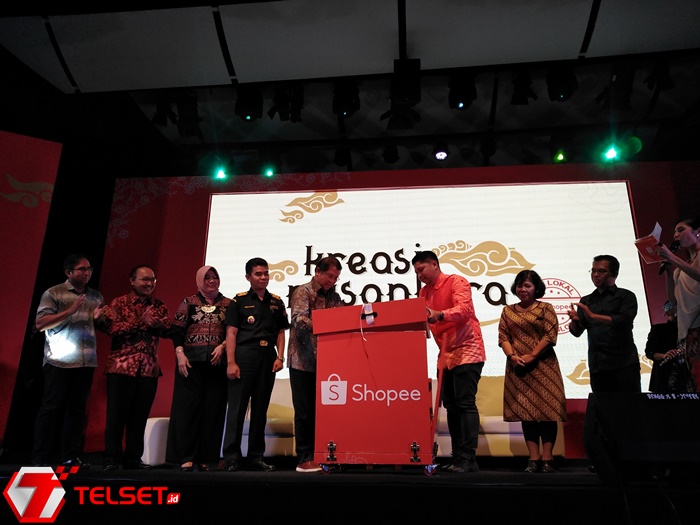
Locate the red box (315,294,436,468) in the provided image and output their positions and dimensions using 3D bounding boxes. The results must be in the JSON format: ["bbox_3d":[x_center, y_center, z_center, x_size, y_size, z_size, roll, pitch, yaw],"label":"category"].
[{"bbox_3d":[0.214,1.013,4.171,0.850,1.200,0.720,-2,-19,7],"label":"red box"}]

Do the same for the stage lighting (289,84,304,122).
[{"bbox_3d":[-0.634,-1.883,6.228,0.180,0.380,0.200,-1,-19,5],"label":"stage lighting"}]

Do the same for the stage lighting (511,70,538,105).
[{"bbox_3d":[2.155,-2.175,6.542,0.266,0.329,0.251,-1,-18,5],"label":"stage lighting"}]

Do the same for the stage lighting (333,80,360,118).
[{"bbox_3d":[-0.041,-1.916,6.180,0.310,0.380,0.250,-1,-19,5],"label":"stage lighting"}]

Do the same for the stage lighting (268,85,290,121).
[{"bbox_3d":[-0.850,-1.890,6.251,0.260,0.340,0.220,-1,-19,5],"label":"stage lighting"}]

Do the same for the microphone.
[{"bbox_3d":[2.164,-0.029,3.550,0.052,0.265,0.052,31,0,0],"label":"microphone"}]

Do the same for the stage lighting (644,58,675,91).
[{"bbox_3d":[3.760,-2.285,6.395,0.258,0.304,0.244,-1,-18,5],"label":"stage lighting"}]

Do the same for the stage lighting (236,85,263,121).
[{"bbox_3d":[-1.330,-2.102,6.914,0.319,0.369,0.285,-1,-18,5],"label":"stage lighting"}]

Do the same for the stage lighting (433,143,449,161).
[{"bbox_3d":[1.277,-1.566,7.417,0.220,0.220,0.180,-1,-19,5],"label":"stage lighting"}]

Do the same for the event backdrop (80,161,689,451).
[{"bbox_3d":[0.769,0.545,7.252,8.827,3.988,0.300,-1,-18,5],"label":"event backdrop"}]

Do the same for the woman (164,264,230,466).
[{"bbox_3d":[-1.181,0.841,4.270,0.470,1.554,0.340,6,-19,-17],"label":"woman"}]

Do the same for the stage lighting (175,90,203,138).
[{"bbox_3d":[-2.133,-1.958,6.959,0.281,0.550,0.236,-1,-18,5],"label":"stage lighting"}]

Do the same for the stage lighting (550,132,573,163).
[{"bbox_3d":[2.934,-1.588,7.261,0.280,0.320,0.240,-1,-19,5],"label":"stage lighting"}]

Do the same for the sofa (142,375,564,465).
[{"bbox_3d":[0.048,1.513,5.114,3.700,0.850,0.920,0,-19,1],"label":"sofa"}]

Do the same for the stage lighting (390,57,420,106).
[{"bbox_3d":[0.707,-2.306,6.749,0.363,0.478,0.324,-1,-18,5],"label":"stage lighting"}]

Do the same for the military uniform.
[{"bbox_3d":[-0.751,0.917,4.240,0.480,1.388,0.320,9,-20,-25],"label":"military uniform"}]

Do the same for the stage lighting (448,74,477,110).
[{"bbox_3d":[1.299,-1.986,6.071,0.310,0.370,0.250,-1,-19,5],"label":"stage lighting"}]

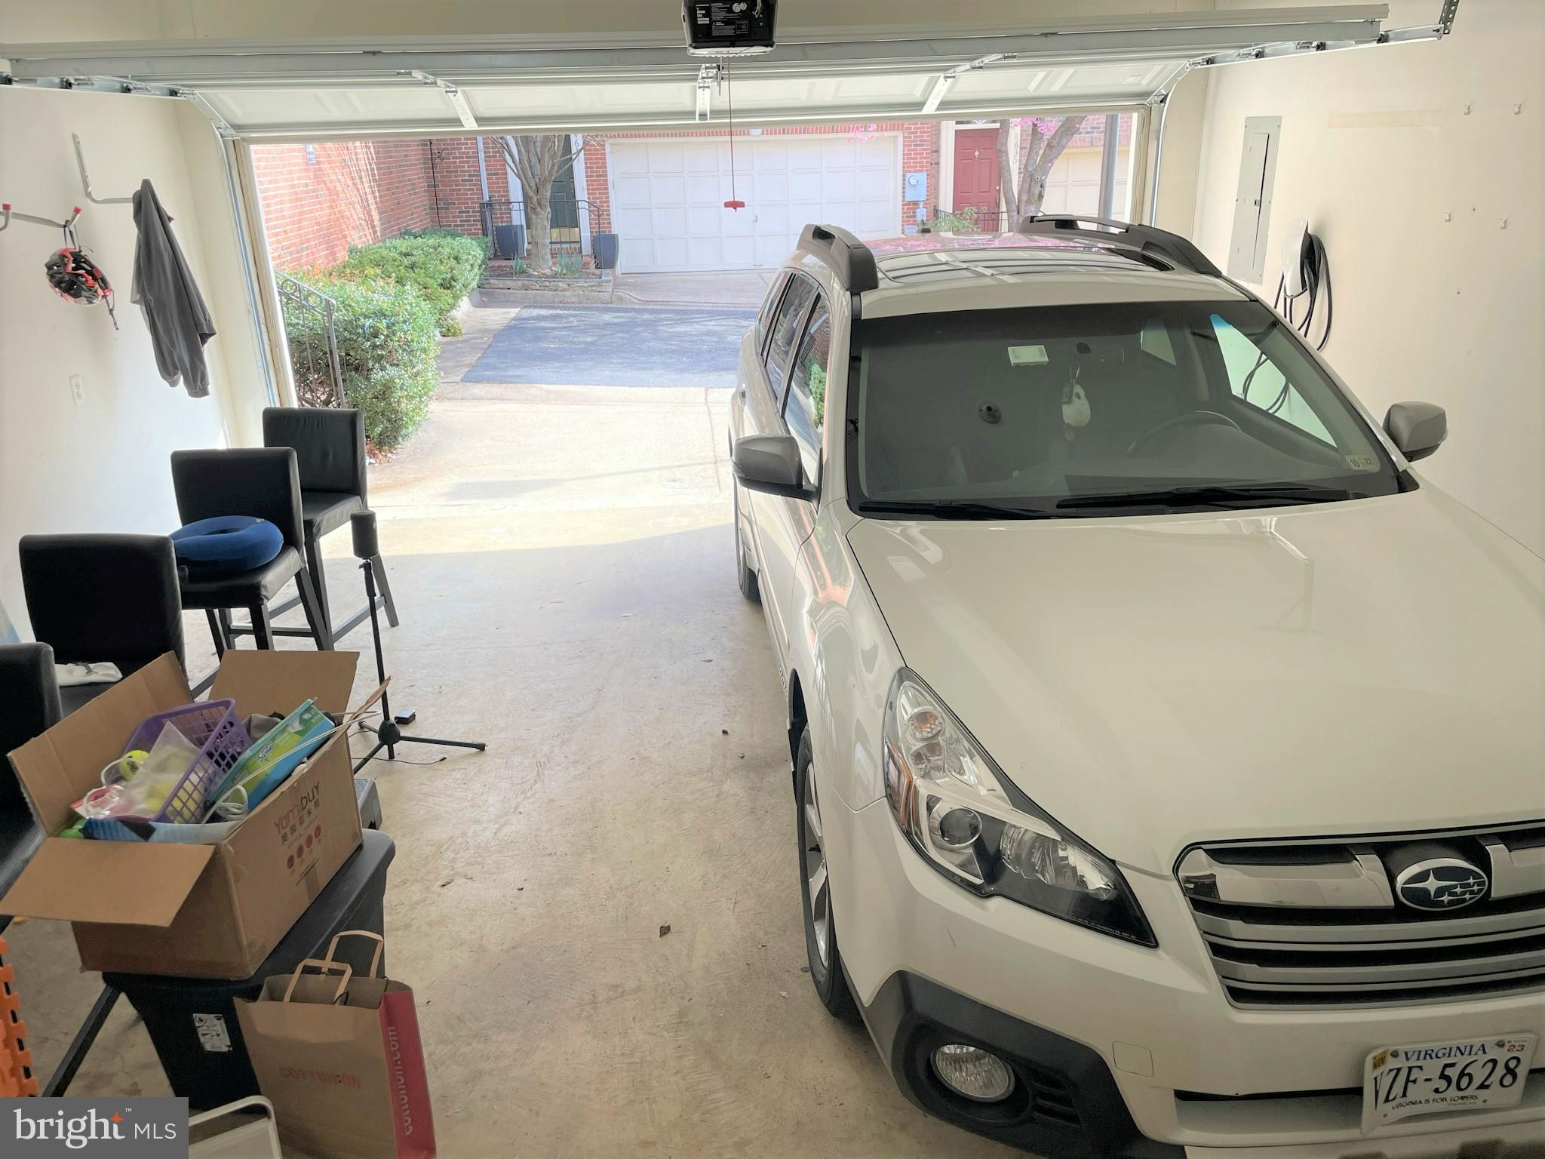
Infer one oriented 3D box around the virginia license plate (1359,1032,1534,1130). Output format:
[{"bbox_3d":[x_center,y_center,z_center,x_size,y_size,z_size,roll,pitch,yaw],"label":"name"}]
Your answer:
[{"bbox_3d":[1.087,0.809,1.876,0.300,0.155,0.022,-4,21,-5],"label":"virginia license plate"}]

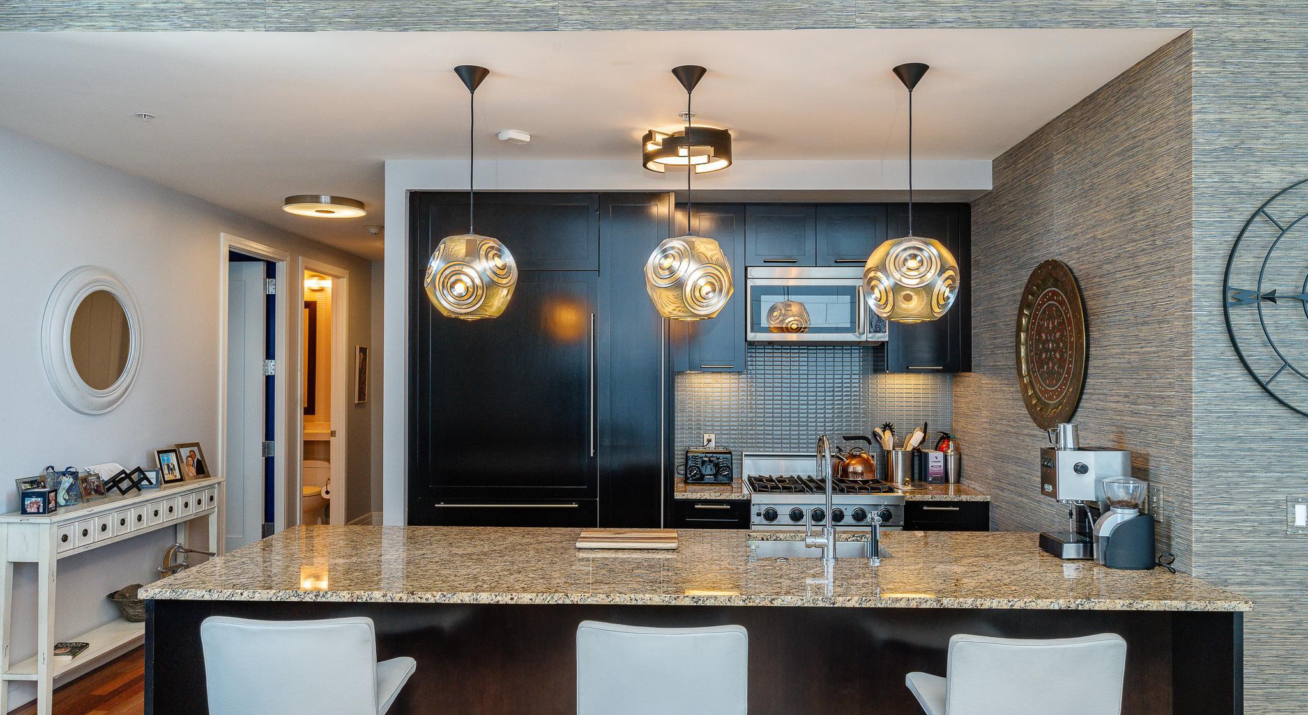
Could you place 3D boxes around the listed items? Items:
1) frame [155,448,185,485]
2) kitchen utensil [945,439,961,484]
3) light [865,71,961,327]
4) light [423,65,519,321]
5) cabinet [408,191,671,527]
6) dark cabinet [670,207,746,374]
[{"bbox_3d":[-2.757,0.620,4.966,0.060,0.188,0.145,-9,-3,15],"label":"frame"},{"bbox_3d":[1.673,0.588,4.893,0.085,0.238,0.085,0,-1,1],"label":"kitchen utensil"},{"bbox_3d":[0.907,-0.575,3.067,0.335,0.890,0.335,0,-1,1],"label":"light"},{"bbox_3d":[-0.647,-0.579,3.095,0.324,0.893,0.320,0,-1,1],"label":"light"},{"bbox_3d":[-0.580,0.383,4.786,1.370,2.464,0.605,0,-1,1],"label":"cabinet"},{"bbox_3d":[0.311,-0.371,4.895,0.380,0.915,0.370,0,-1,1],"label":"dark cabinet"}]

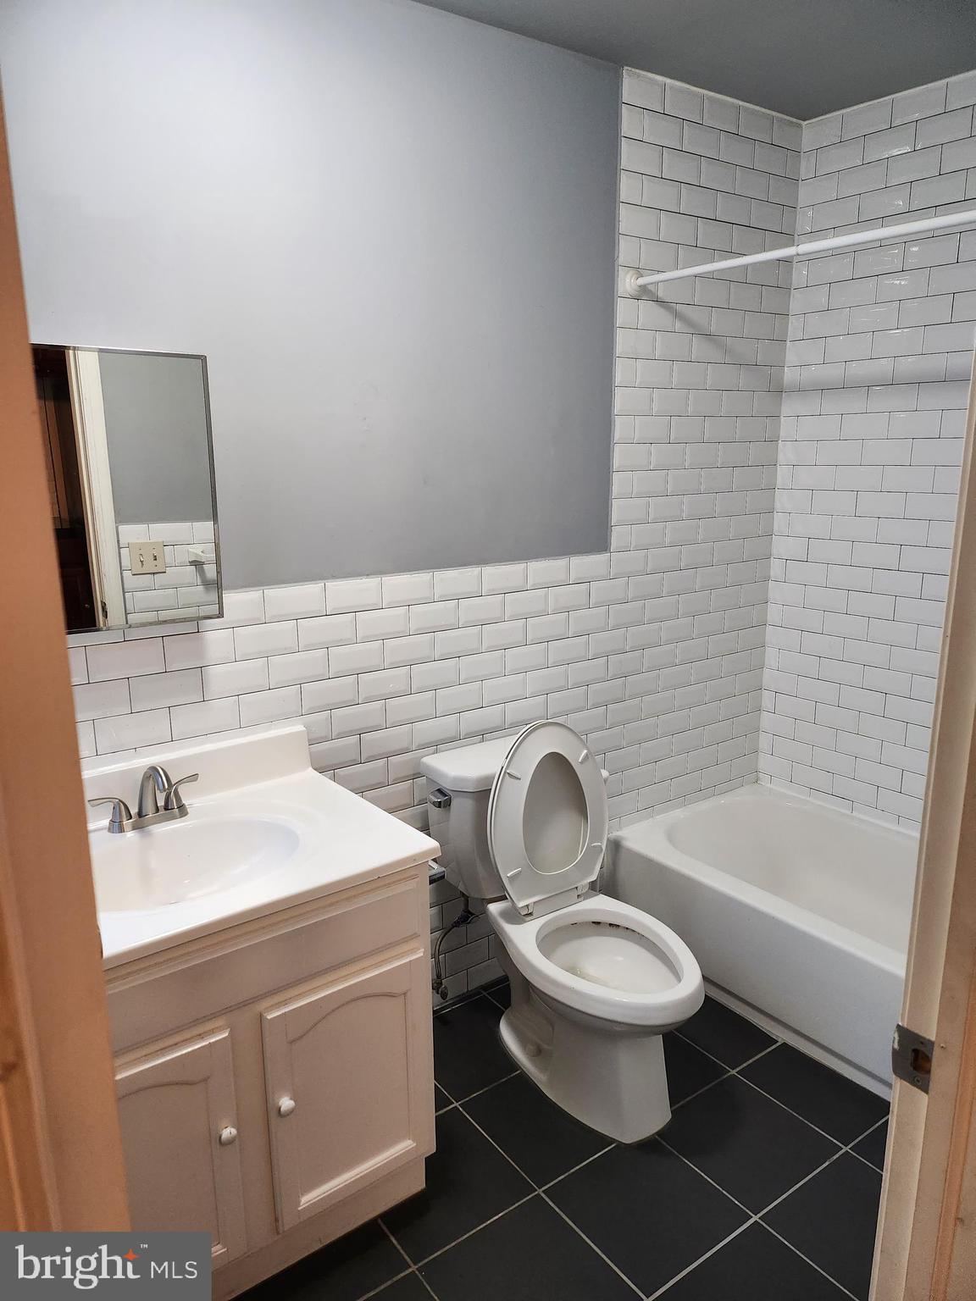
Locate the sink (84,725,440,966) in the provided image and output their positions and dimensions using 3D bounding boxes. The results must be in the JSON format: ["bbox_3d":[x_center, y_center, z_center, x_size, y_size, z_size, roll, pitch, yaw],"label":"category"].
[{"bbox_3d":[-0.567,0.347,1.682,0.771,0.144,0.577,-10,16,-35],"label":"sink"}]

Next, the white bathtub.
[{"bbox_3d":[1.109,0.830,2.458,0.738,0.345,1.506,-10,16,-35],"label":"white bathtub"}]

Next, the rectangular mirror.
[{"bbox_3d":[-0.733,-0.300,1.730,0.404,0.520,0.078,-10,16,-35],"label":"rectangular mirror"}]

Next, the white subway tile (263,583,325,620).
[{"bbox_3d":[-0.438,-0.108,2.046,0.147,0.074,0.010,-10,16,-35],"label":"white subway tile"}]

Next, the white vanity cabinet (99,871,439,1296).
[{"bbox_3d":[-0.564,0.768,1.783,0.747,0.795,0.566,-10,16,-35],"label":"white vanity cabinet"}]

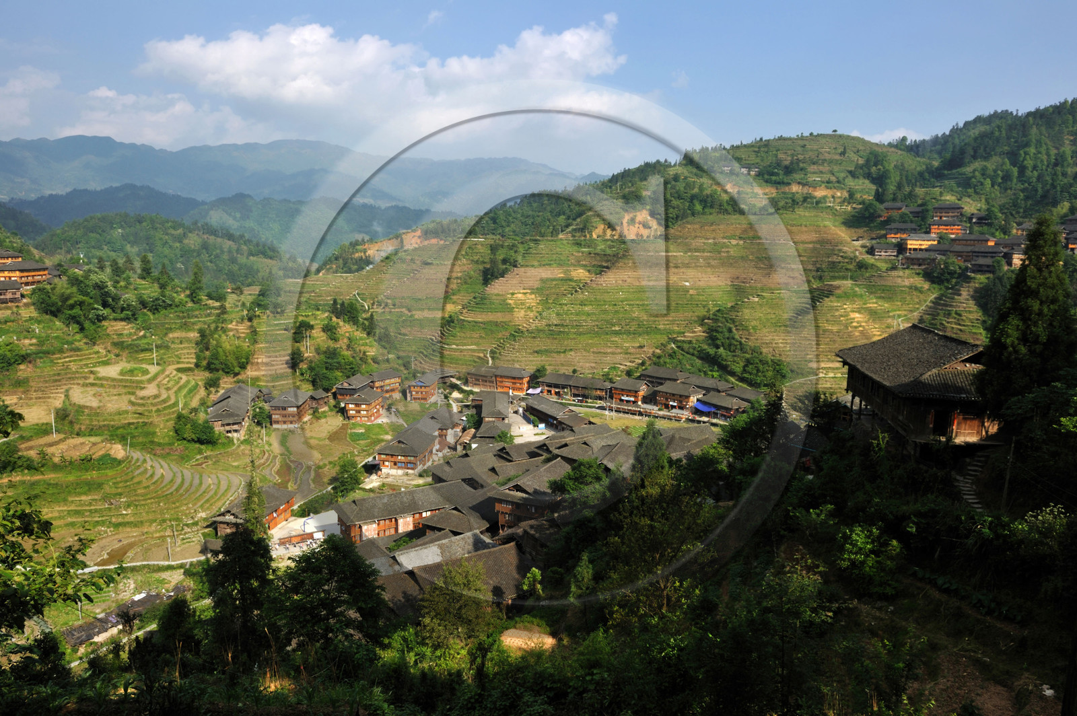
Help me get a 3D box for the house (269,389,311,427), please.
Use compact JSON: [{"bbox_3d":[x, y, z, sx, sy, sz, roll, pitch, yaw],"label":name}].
[{"bbox_3d":[-85.889,17.154,249.113,9.800,10.500,17.000,0,10,-4],"label":"house"}]

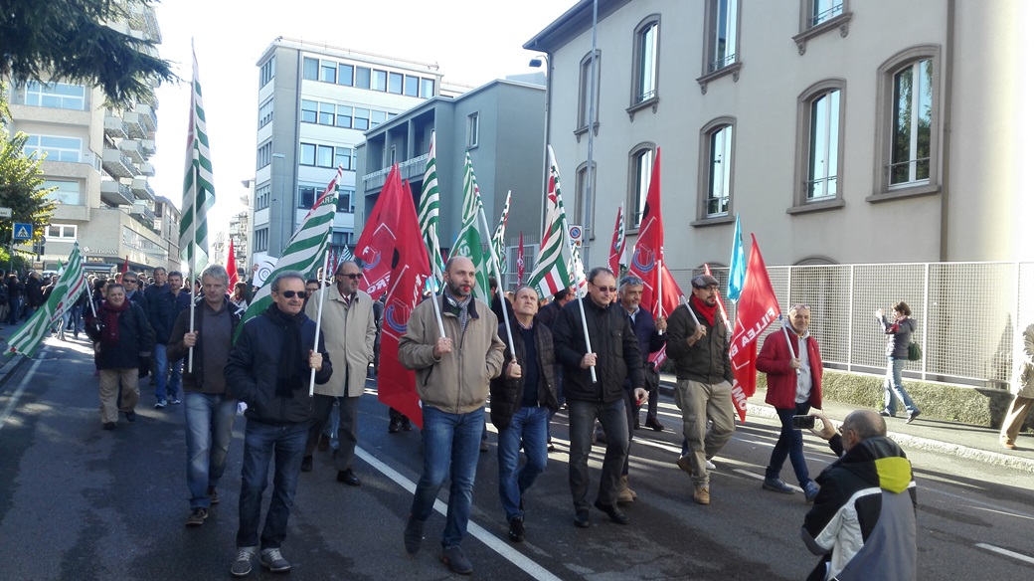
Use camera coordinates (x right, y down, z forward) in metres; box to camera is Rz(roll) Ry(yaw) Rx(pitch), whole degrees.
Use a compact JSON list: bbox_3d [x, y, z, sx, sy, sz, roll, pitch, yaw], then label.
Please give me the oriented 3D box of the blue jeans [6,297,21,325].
[{"bbox_3d":[-16.406,0.664,25.000,0.360,0.910,0.380,2,0,-29],"label":"blue jeans"}]

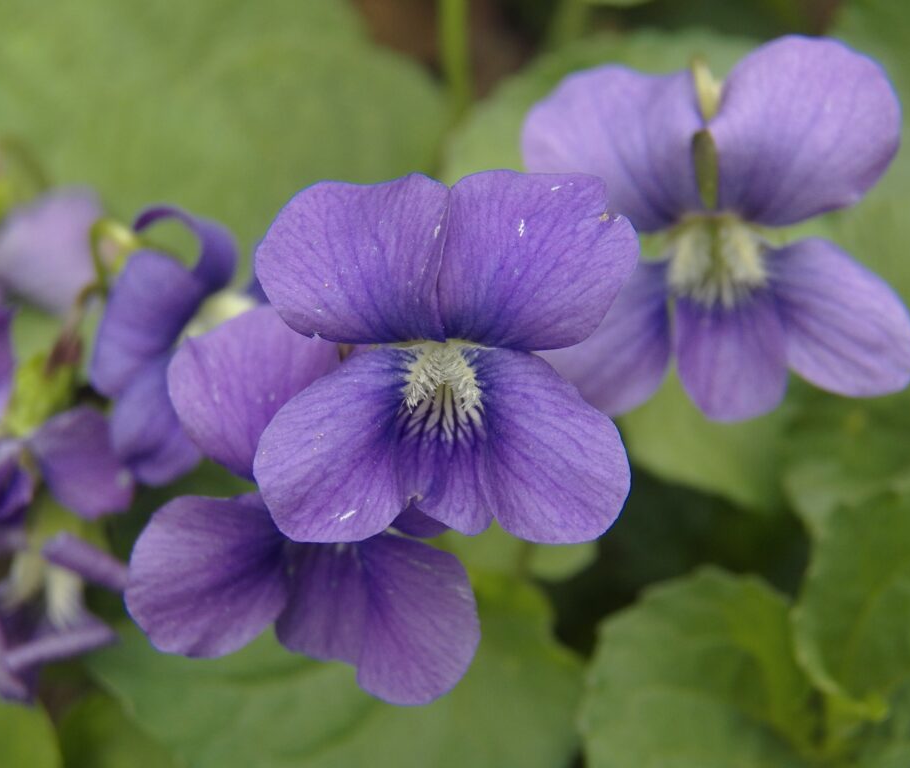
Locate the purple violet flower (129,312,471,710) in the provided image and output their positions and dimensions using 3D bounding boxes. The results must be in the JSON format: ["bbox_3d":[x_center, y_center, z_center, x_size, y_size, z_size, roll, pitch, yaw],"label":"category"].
[{"bbox_3d":[-0.012,0.010,0.201,0.029,0.032,0.014,-3,7,-1],"label":"purple violet flower"}]

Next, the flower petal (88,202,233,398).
[{"bbox_3d":[-0.025,-0.007,0.212,0.011,0.016,0.013,9,7,30],"label":"flower petal"}]

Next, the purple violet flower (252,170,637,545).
[{"bbox_3d":[-0.001,-0.002,0.194,0.029,0.029,0.014,0,7,0],"label":"purple violet flower"}]

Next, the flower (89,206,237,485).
[{"bbox_3d":[-0.024,-0.003,0.212,0.015,0.024,0.024,8,6,19],"label":"flower"}]

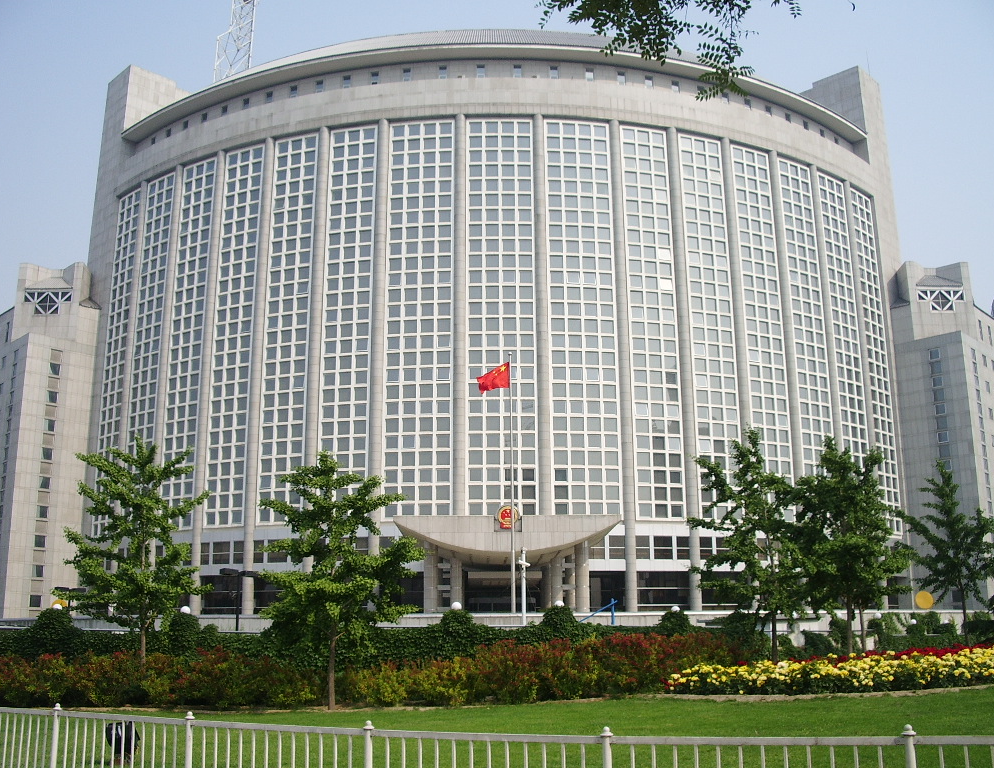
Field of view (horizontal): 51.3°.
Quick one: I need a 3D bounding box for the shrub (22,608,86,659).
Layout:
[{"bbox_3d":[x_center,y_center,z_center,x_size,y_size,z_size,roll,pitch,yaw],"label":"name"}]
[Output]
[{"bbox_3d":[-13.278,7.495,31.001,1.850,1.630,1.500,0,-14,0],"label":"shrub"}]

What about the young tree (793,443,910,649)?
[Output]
[{"bbox_3d":[10.128,4.718,29.521,3.400,6.440,3.200,0,-14,0],"label":"young tree"}]

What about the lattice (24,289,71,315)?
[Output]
[{"bbox_3d":[-59.410,-10.823,137.001,6.300,3.690,0.600,-1,-14,2],"label":"lattice"}]

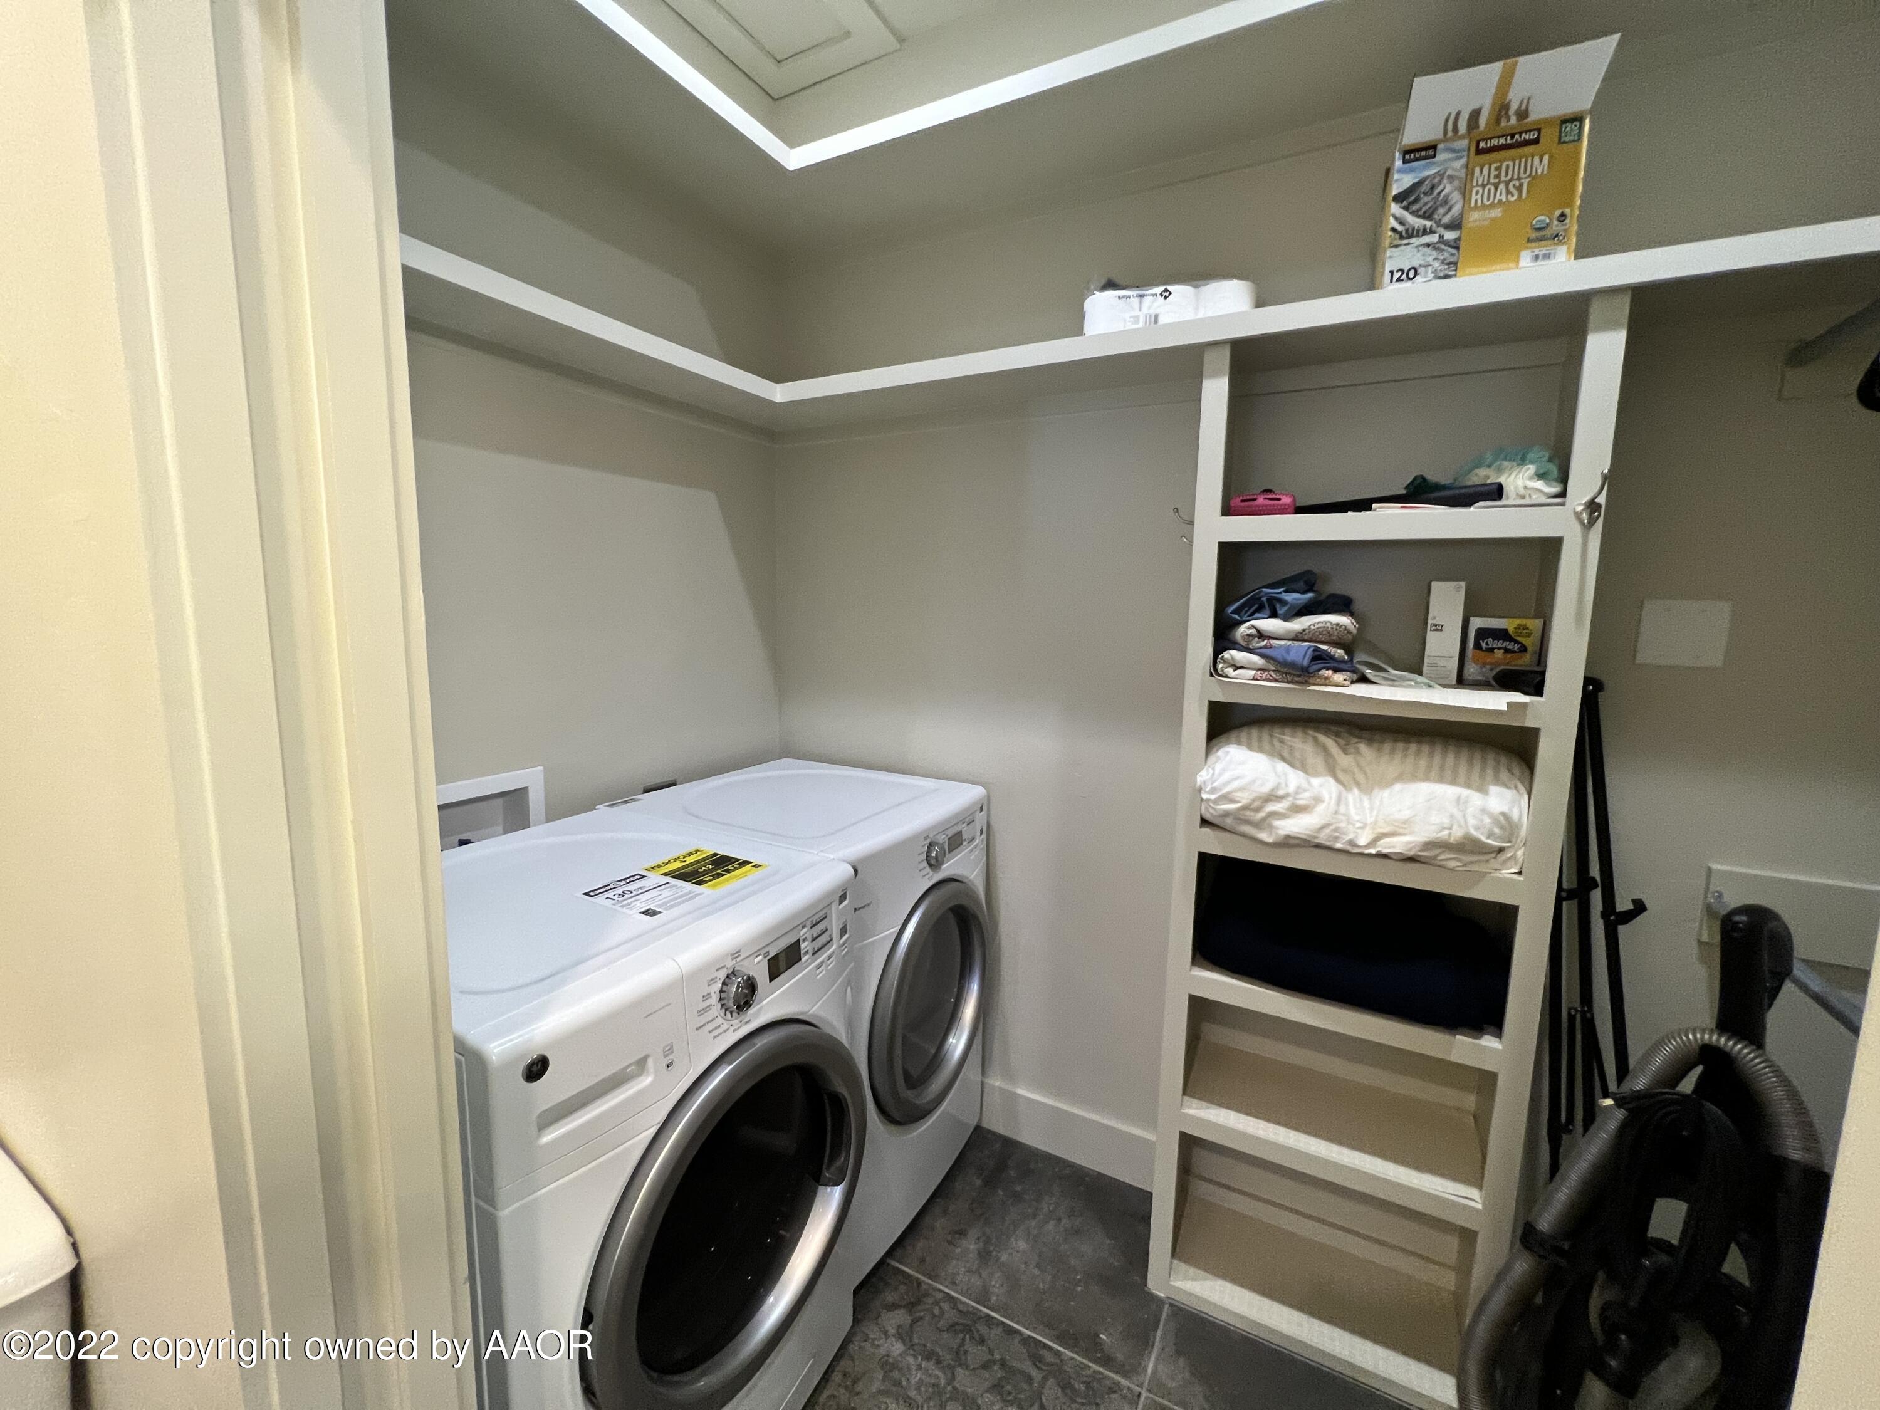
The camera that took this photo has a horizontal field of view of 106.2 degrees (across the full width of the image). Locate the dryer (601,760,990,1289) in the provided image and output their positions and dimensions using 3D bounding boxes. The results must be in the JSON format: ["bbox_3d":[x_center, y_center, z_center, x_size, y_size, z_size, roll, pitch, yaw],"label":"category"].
[{"bbox_3d":[-0.339,0.751,1.898,0.790,1.020,0.686,5,9,30],"label":"dryer"}]

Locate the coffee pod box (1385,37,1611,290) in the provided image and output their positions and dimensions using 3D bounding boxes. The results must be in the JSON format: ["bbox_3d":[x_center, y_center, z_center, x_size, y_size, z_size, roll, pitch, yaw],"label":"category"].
[{"bbox_3d":[0.920,-0.852,1.206,0.260,0.305,0.225,4,8,23],"label":"coffee pod box"}]

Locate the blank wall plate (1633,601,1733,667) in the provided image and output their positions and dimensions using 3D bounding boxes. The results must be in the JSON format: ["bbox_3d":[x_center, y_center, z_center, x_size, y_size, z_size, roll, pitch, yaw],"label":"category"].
[{"bbox_3d":[1.334,-0.128,1.266,0.115,0.115,0.007,5,10,27],"label":"blank wall plate"}]

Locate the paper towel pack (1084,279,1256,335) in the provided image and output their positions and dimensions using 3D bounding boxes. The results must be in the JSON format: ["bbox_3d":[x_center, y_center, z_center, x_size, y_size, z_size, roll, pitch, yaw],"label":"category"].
[{"bbox_3d":[0.482,-0.791,1.488,0.320,0.100,0.205,3,8,19],"label":"paper towel pack"}]

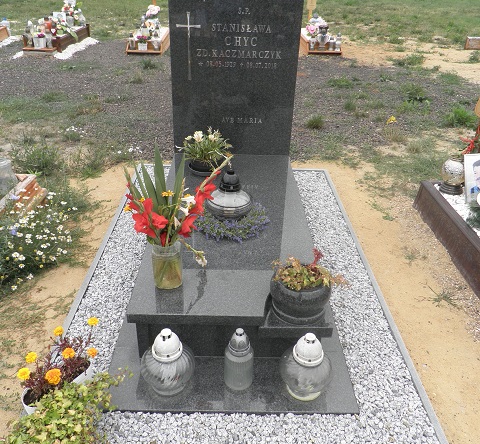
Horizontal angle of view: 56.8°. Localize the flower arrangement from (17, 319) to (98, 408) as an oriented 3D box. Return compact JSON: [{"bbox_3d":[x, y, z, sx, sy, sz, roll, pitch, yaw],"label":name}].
[{"bbox_3d":[-0.621,0.534,1.536,0.270,0.280,0.180,-17,37,-29],"label":"flower arrangement"}]

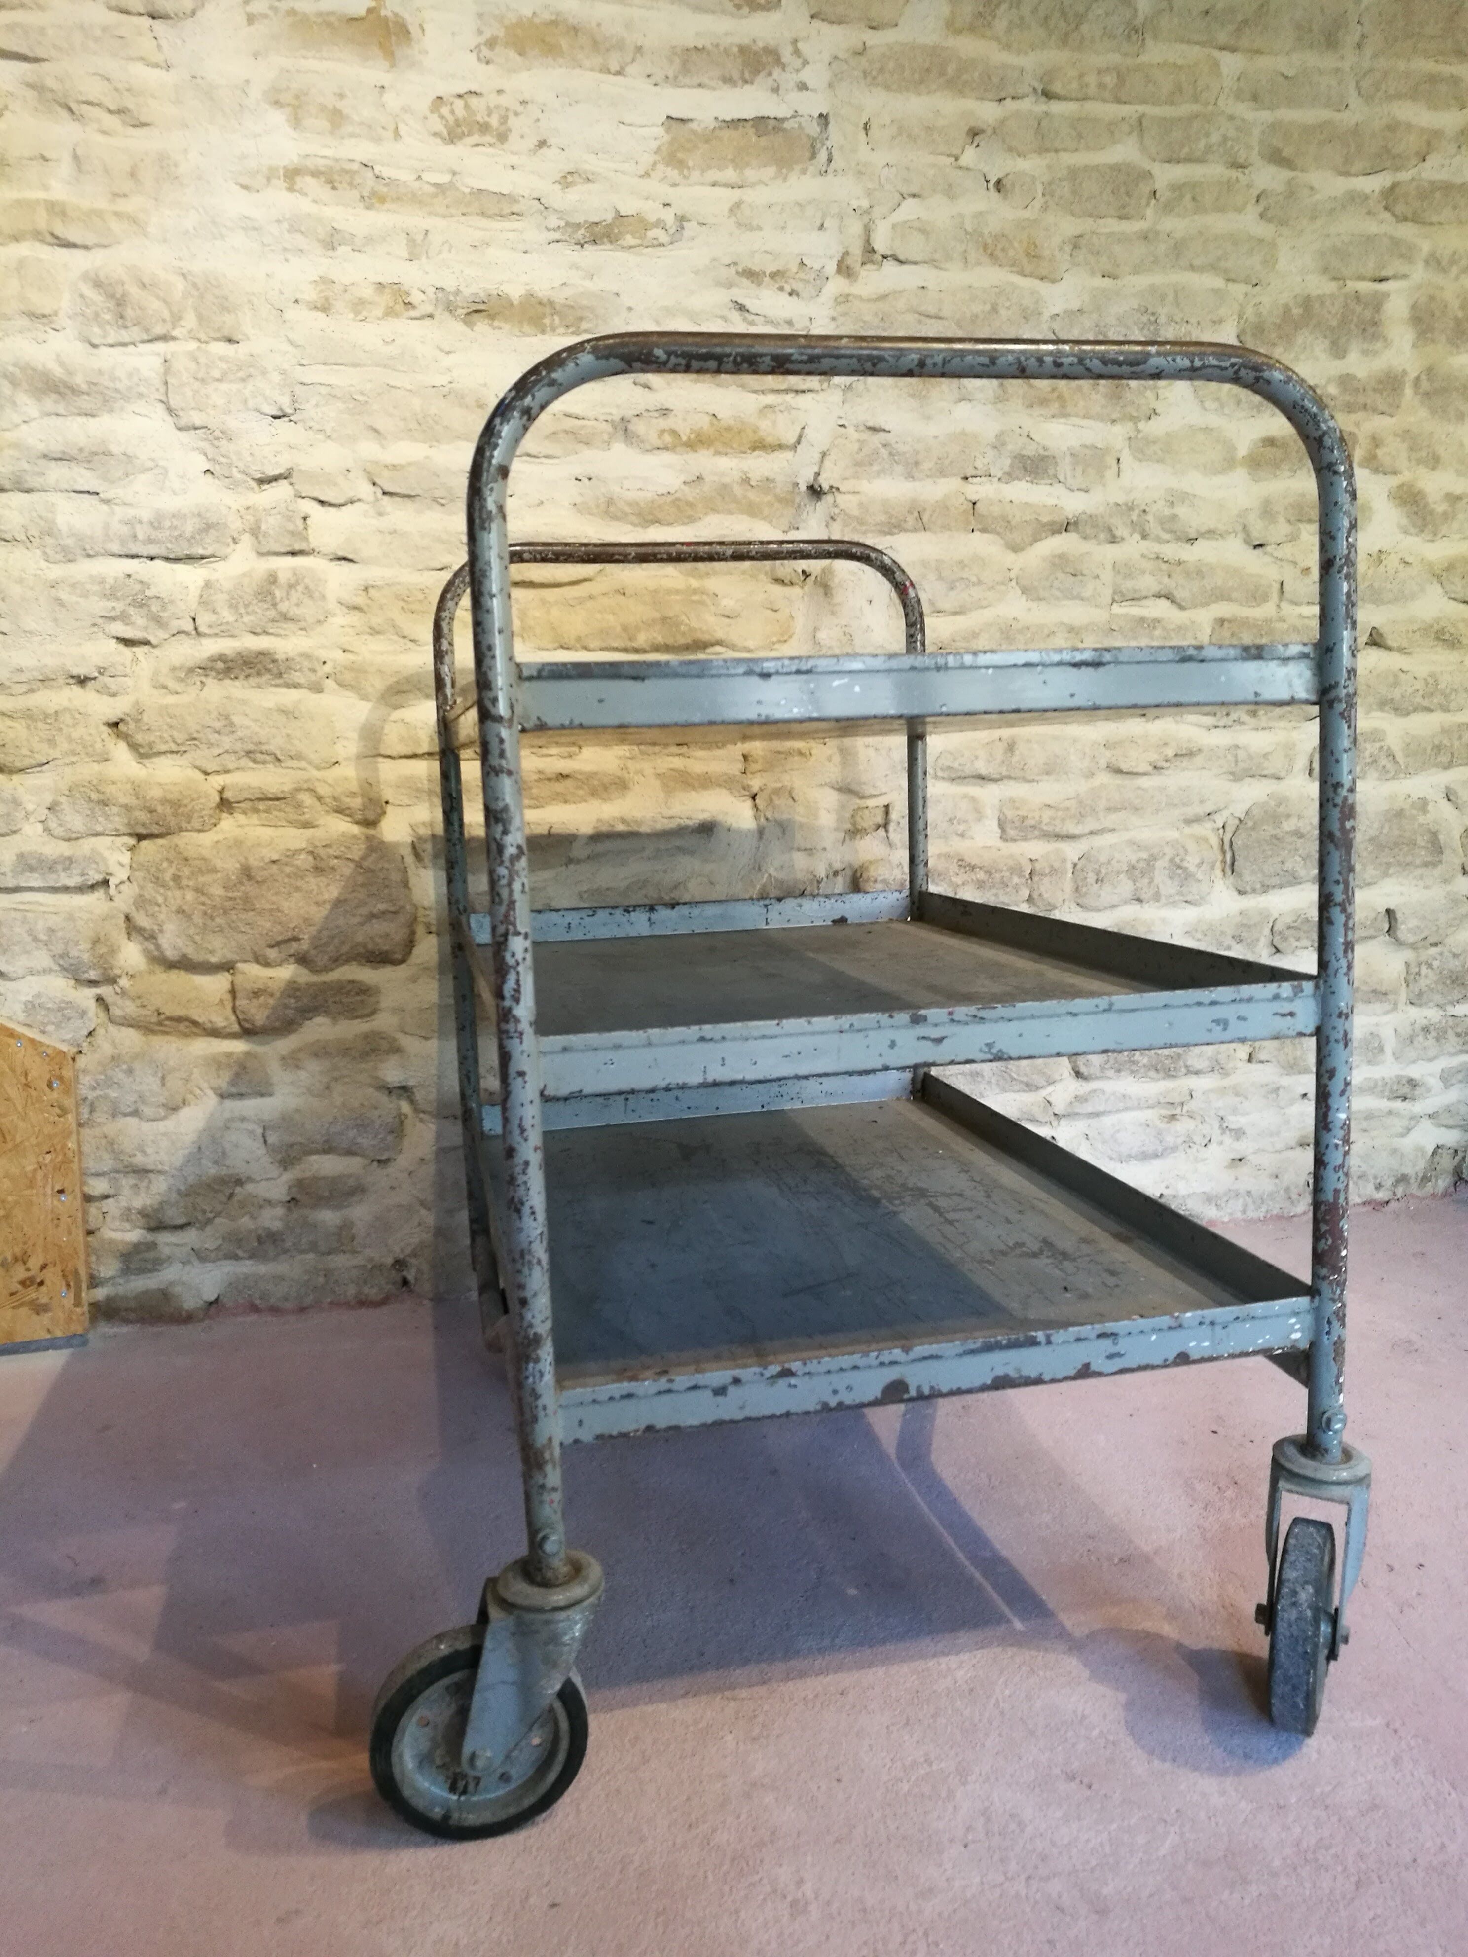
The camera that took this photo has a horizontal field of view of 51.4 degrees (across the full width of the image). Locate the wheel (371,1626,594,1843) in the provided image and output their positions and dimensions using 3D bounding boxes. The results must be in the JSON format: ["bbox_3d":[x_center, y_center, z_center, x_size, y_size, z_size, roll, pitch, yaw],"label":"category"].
[{"bbox_3d":[-0.173,0.510,1.035,0.142,0.142,0.033,-4,8,-10],"label":"wheel"}]

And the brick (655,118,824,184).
[{"bbox_3d":[-0.001,-1.087,2.036,0.222,0.081,0.090,-4,8,-10],"label":"brick"}]

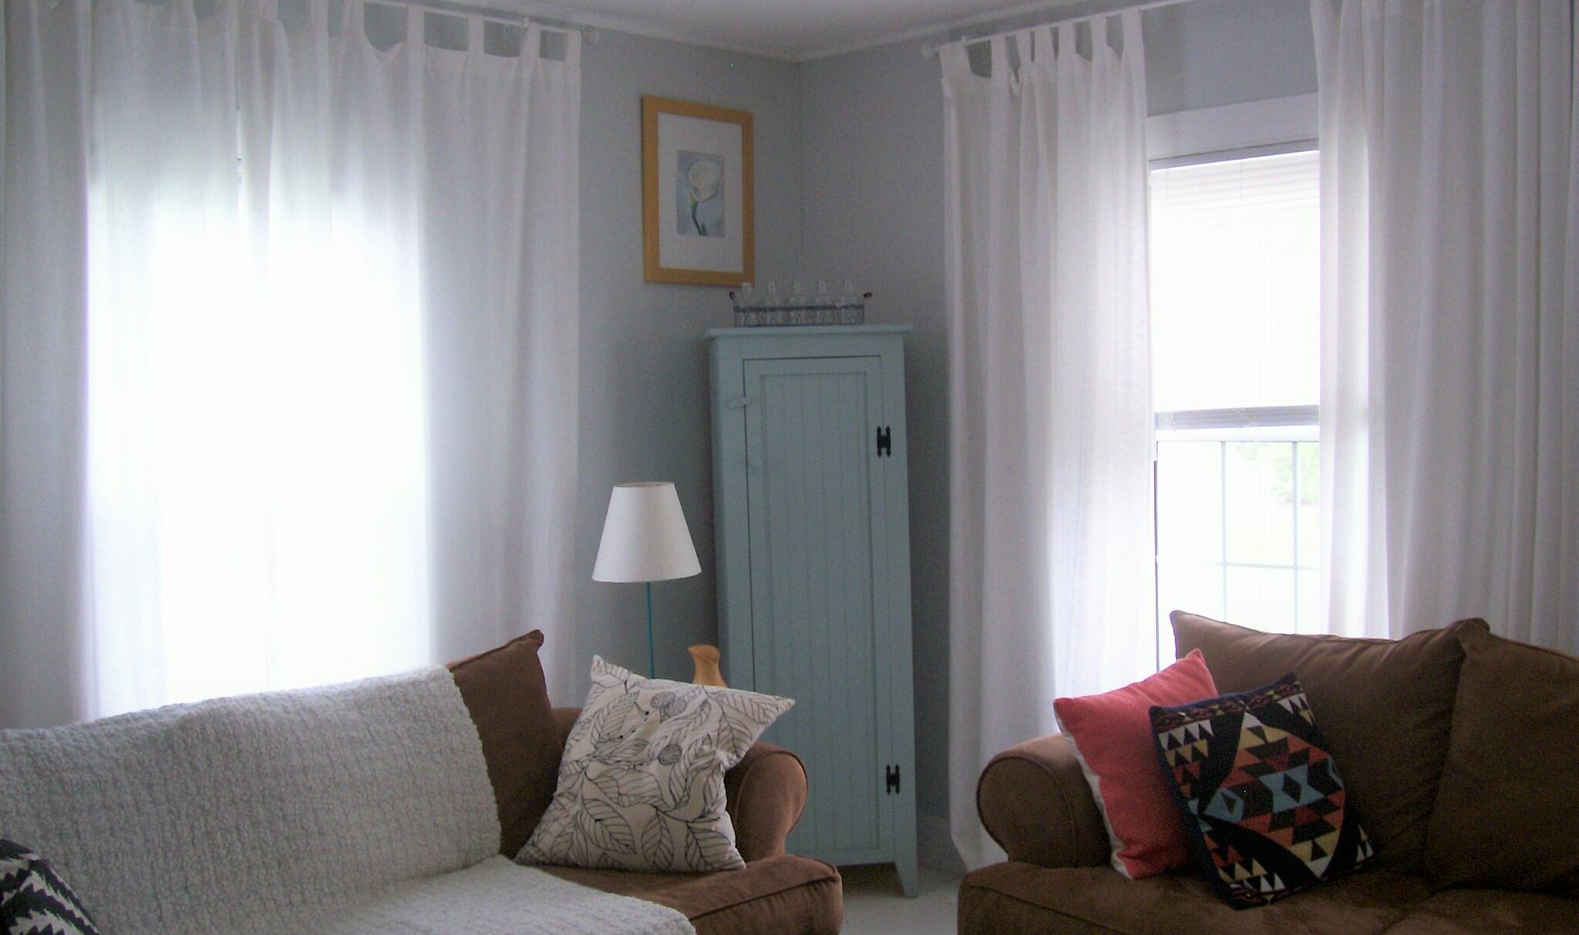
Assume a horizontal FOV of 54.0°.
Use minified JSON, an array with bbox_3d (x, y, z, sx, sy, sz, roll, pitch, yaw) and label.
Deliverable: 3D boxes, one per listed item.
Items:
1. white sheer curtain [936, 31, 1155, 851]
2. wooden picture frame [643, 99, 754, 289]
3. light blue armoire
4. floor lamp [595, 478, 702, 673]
[{"bbox_3d":[0.676,0.022,4.096,0.630,2.325,0.110,2,6,44],"label":"white sheer curtain"},{"bbox_3d":[-0.243,-0.772,4.394,0.025,0.507,0.422,2,6,44],"label":"wooden picture frame"},{"bbox_3d":[0.063,0.405,4.370,0.560,1.591,0.345,-2,4,-7],"label":"light blue armoire"},{"bbox_3d":[-0.341,0.642,3.942,0.275,1.204,0.275,-2,4,0],"label":"floor lamp"}]

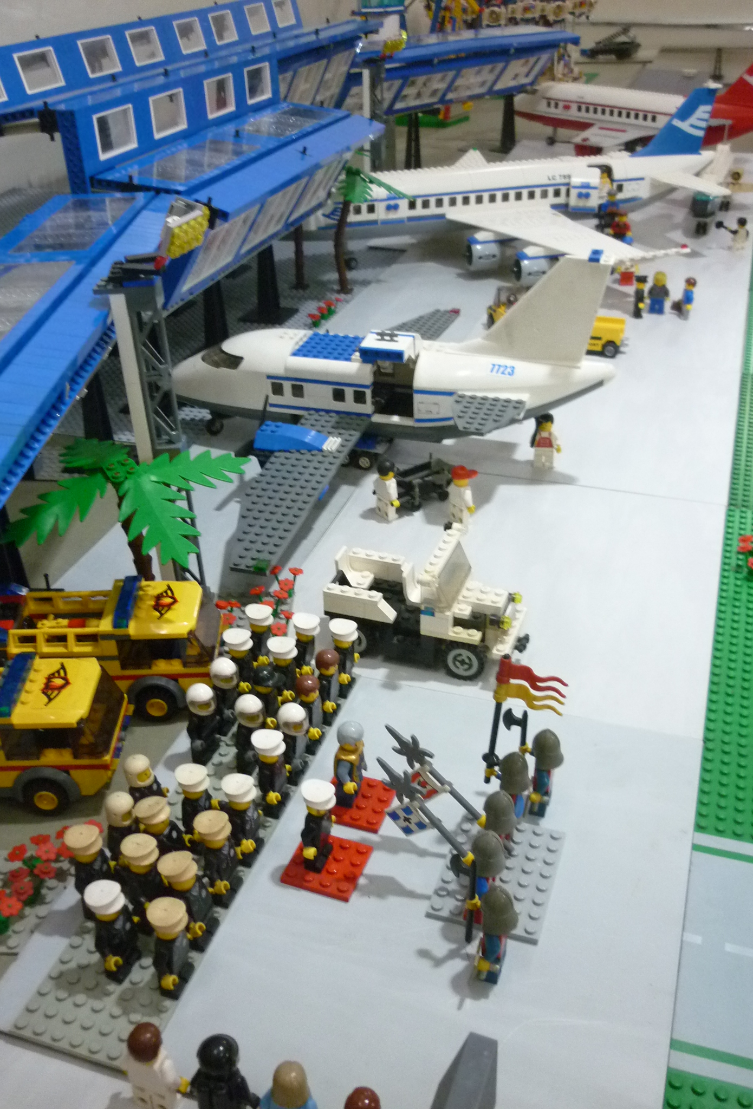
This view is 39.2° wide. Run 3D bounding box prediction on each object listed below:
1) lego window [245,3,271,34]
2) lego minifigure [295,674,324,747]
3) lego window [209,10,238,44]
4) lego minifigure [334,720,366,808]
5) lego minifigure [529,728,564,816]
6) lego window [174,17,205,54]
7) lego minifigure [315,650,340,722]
[{"bbox_3d":[-0.147,-0.652,1.292,0.008,0.031,0.058,-6,28,22],"label":"lego window"},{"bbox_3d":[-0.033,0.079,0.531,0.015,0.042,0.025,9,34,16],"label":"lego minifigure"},{"bbox_3d":[-0.172,-0.582,1.171,0.008,0.032,0.048,-4,28,28],"label":"lego window"},{"bbox_3d":[-0.013,0.097,0.496,0.015,0.042,0.025,9,33,17],"label":"lego minifigure"},{"bbox_3d":[0.078,0.101,0.496,0.017,0.043,0.024,10,33,16],"label":"lego minifigure"},{"bbox_3d":[-0.199,-0.546,1.115,0.008,0.032,0.048,-4,28,28],"label":"lego window"},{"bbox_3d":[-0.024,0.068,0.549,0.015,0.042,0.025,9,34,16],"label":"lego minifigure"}]

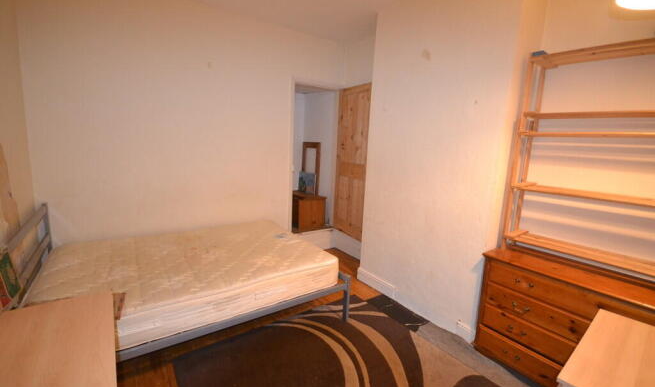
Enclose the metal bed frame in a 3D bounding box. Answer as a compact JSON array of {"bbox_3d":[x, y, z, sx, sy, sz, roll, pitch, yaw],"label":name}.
[{"bbox_3d":[-1.065,0.595,2.300,2.113,0.936,1.433,-4,12,-34],"label":"metal bed frame"}]

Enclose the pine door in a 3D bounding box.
[{"bbox_3d":[0.331,-0.381,3.581,0.042,1.965,0.704,-4,12,-34],"label":"pine door"}]

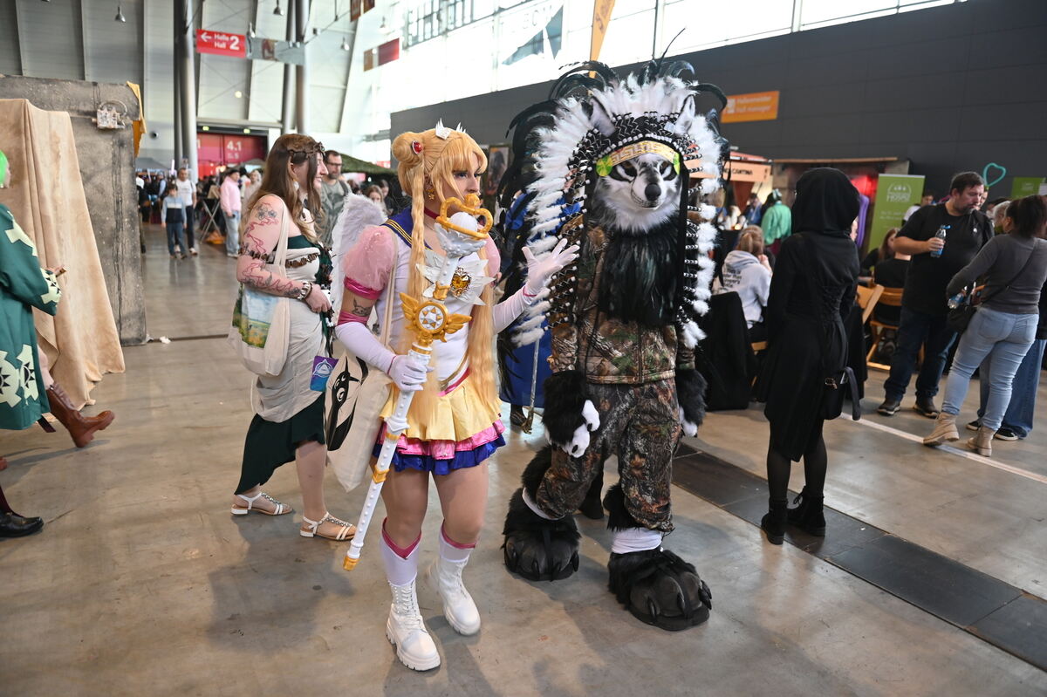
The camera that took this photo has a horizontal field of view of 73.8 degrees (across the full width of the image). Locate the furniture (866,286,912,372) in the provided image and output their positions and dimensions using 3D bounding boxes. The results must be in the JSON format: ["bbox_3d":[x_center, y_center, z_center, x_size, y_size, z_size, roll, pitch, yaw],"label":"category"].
[{"bbox_3d":[3.617,-0.198,6.540,0.480,0.790,0.450,-9,17,-39],"label":"furniture"}]

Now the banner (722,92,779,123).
[{"bbox_3d":[7.349,-7.857,22.748,0.050,0.837,2.243,-7,15,-32],"label":"banner"}]

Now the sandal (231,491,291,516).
[{"bbox_3d":[-1.274,0.740,3.413,0.270,0.100,0.095,0,13,-7],"label":"sandal"}]

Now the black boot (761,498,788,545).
[{"bbox_3d":[1.200,0.765,3.336,0.105,0.210,0.275,4,13,10],"label":"black boot"}]

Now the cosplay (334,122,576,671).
[{"bbox_3d":[-0.239,0.169,2.270,0.740,1.715,0.560,-6,15,-33],"label":"cosplay"}]

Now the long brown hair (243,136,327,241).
[{"bbox_3d":[-1.018,-0.679,2.965,0.310,0.450,0.250,-2,13,-15],"label":"long brown hair"}]

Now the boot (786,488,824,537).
[{"bbox_3d":[1.346,0.753,3.405,0.105,0.210,0.275,-6,15,-30],"label":"boot"}]

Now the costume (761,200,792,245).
[{"bbox_3d":[4.315,-2.111,11.823,0.580,0.760,0.380,0,13,-11],"label":"costume"}]

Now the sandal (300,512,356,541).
[{"bbox_3d":[-0.855,0.784,3.107,0.265,0.110,0.090,3,12,4],"label":"sandal"}]

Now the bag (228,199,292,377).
[{"bbox_3d":[-1.042,-0.229,2.745,0.290,0.710,0.160,3,12,5],"label":"bag"}]

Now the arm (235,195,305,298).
[{"bbox_3d":[-0.983,-0.393,2.709,0.290,0.410,0.170,3,12,2],"label":"arm"}]

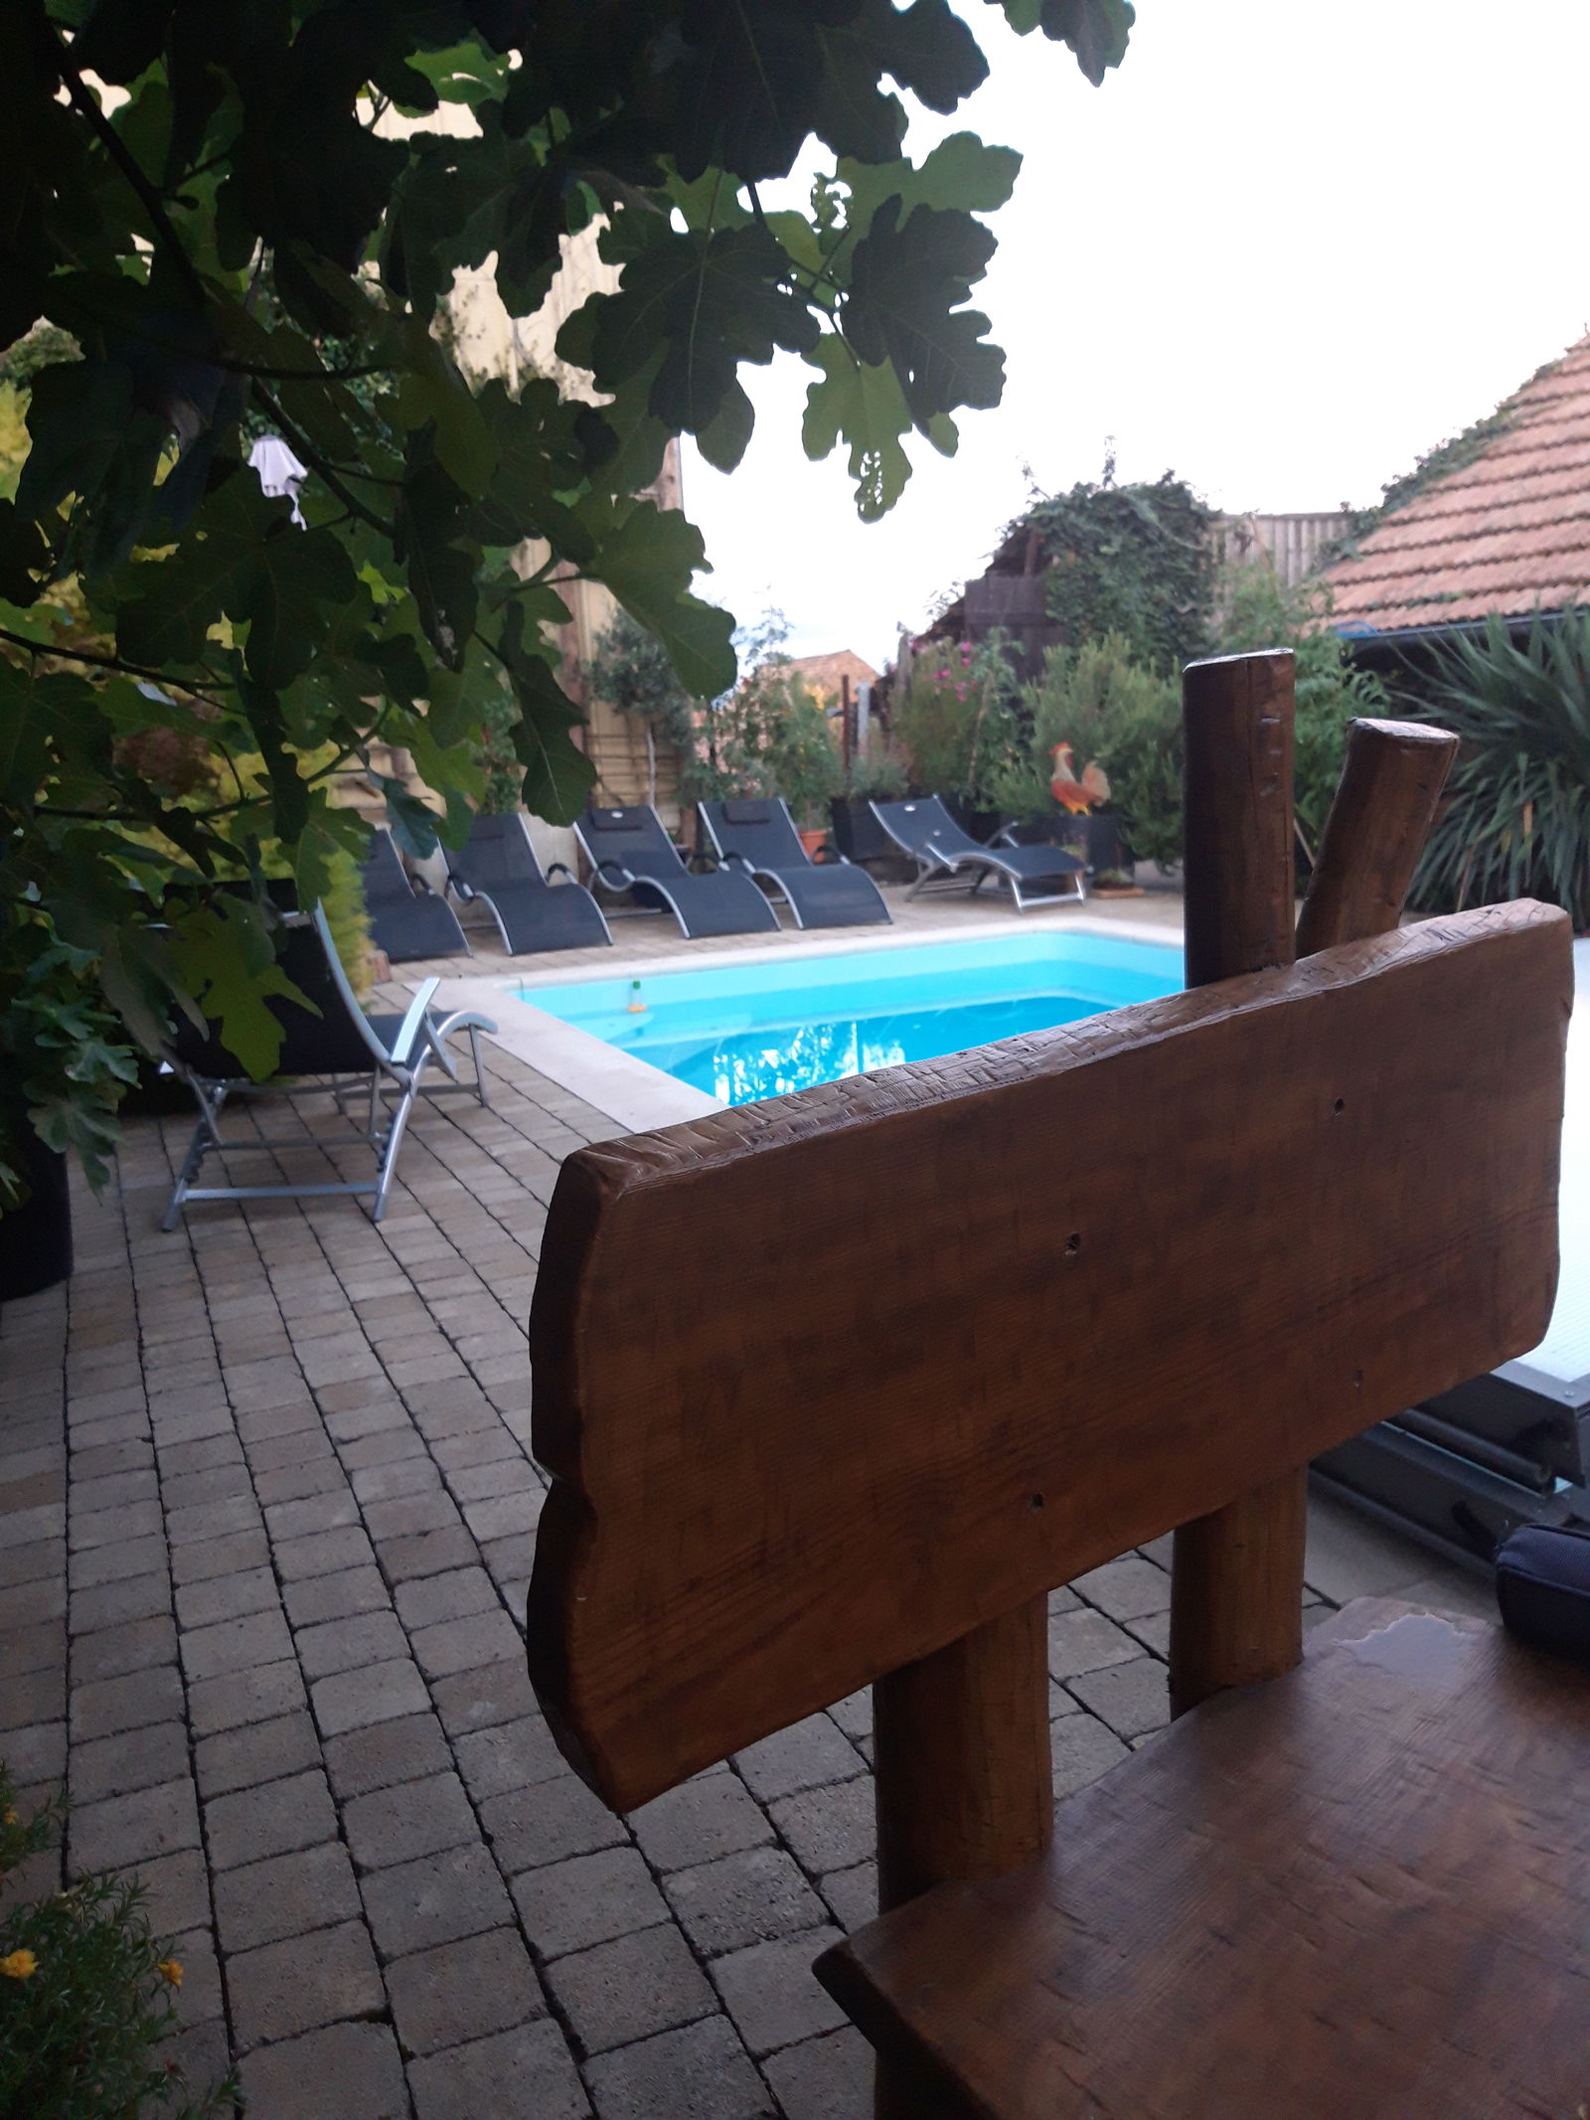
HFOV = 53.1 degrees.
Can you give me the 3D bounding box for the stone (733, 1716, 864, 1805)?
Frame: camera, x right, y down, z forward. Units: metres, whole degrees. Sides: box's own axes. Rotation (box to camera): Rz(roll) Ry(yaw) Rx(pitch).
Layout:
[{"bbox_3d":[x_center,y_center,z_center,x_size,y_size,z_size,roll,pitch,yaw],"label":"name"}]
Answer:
[{"bbox_3d":[0.002,0.836,1.860,0.135,0.050,0.130,-6,12,-23],"label":"stone"}]

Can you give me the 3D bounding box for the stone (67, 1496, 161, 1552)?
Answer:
[{"bbox_3d":[-1.102,0.783,2.595,0.136,0.055,0.134,-7,13,-21],"label":"stone"}]

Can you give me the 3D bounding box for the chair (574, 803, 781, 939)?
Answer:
[{"bbox_3d":[-0.803,-1.254,10.391,0.640,0.732,1.708,-9,13,-29],"label":"chair"}]

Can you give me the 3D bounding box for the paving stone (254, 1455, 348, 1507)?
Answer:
[{"bbox_3d":[-0.845,0.751,2.733,0.139,0.060,0.138,-7,12,-23],"label":"paving stone"}]

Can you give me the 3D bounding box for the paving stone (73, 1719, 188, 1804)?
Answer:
[{"bbox_3d":[-0.821,0.897,1.979,0.139,0.060,0.135,-7,12,-23],"label":"paving stone"}]

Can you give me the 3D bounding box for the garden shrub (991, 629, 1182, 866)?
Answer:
[{"bbox_3d":[2.383,-2.546,13.053,1.500,1.874,1.300,-6,12,-23],"label":"garden shrub"}]

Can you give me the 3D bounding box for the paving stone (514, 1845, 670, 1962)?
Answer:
[{"bbox_3d":[-0.212,0.928,1.712,0.138,0.060,0.138,-7,12,-23],"label":"paving stone"}]

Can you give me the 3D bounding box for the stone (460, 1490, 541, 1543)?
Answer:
[{"bbox_3d":[-0.433,0.730,2.474,0.135,0.050,0.132,-6,12,-23],"label":"stone"}]

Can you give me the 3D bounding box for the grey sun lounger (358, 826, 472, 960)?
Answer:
[{"bbox_3d":[-2.594,-1.061,9.893,0.690,0.770,1.587,-8,12,-28],"label":"grey sun lounger"}]

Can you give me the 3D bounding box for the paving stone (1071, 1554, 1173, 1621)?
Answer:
[{"bbox_3d":[0.483,0.789,2.296,0.140,0.060,0.141,-7,12,-23],"label":"paving stone"}]

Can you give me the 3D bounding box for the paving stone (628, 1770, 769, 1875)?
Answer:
[{"bbox_3d":[-0.104,0.860,1.752,0.135,0.050,0.132,-6,12,-23],"label":"paving stone"}]

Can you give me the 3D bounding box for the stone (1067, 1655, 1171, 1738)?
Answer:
[{"bbox_3d":[0.424,0.805,1.957,0.135,0.050,0.124,-6,12,-23],"label":"stone"}]

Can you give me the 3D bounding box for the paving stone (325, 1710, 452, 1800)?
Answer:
[{"bbox_3d":[-0.500,0.886,1.973,0.136,0.055,0.128,-7,13,-21],"label":"paving stone"}]

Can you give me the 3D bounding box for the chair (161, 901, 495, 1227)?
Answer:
[{"bbox_3d":[-1.337,-0.129,4.576,0.598,0.885,1.863,-2,11,1],"label":"chair"}]

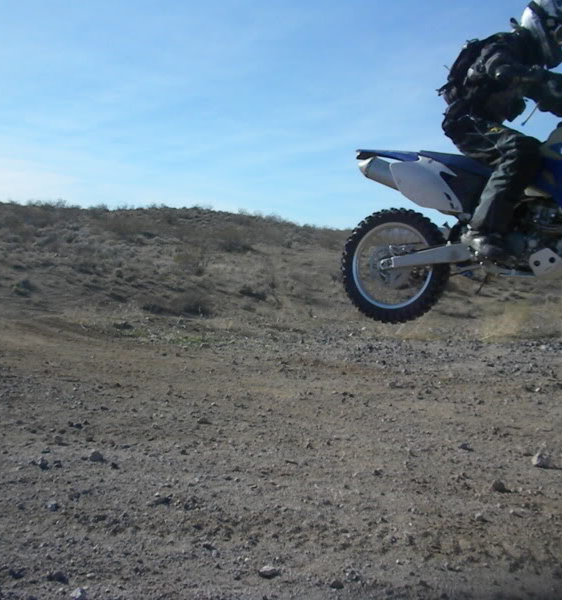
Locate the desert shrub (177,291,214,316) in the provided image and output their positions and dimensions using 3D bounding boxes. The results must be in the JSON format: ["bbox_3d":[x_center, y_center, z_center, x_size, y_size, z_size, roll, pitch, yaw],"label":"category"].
[{"bbox_3d":[-2.300,0.108,23.000,0.980,0.680,0.900,0,1,0],"label":"desert shrub"}]

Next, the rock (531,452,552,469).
[{"bbox_3d":[1.432,0.882,4.700,0.108,0.073,0.090,0,1,0],"label":"rock"}]

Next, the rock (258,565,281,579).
[{"bbox_3d":[-0.040,0.968,3.050,0.083,0.038,0.062,0,1,0],"label":"rock"}]

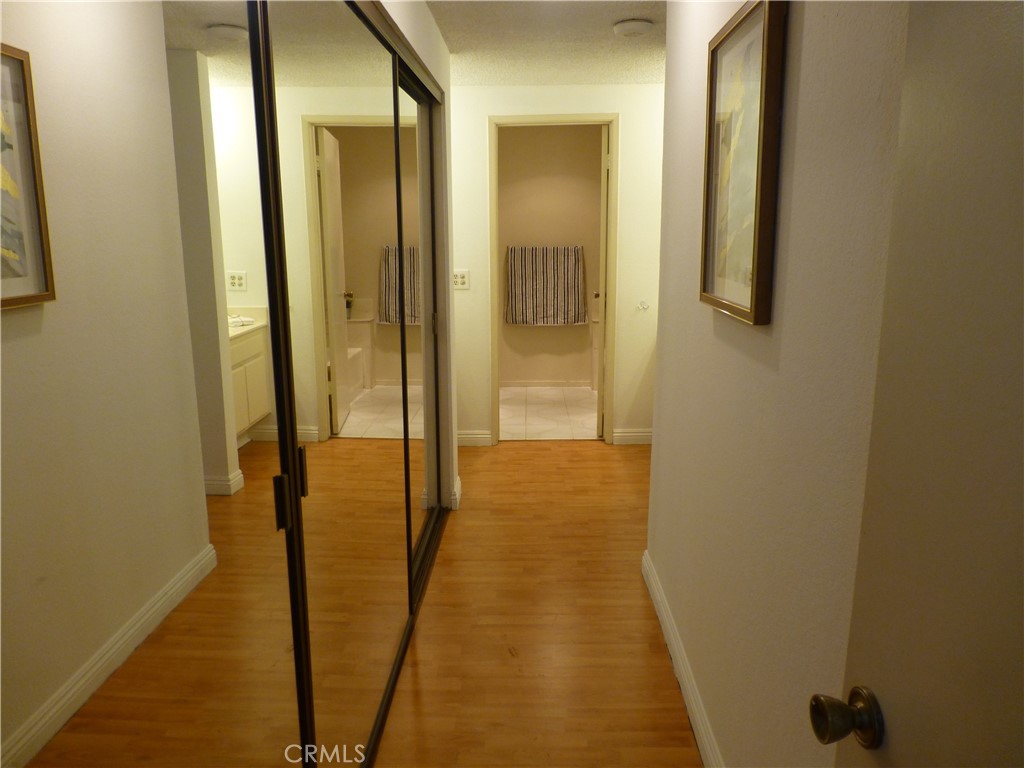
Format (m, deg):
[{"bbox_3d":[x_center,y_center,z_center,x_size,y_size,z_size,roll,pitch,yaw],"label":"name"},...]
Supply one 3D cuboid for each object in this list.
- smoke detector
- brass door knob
[{"bbox_3d":[0.537,-1.563,3.135,0.172,0.042,0.172,0,11,2],"label":"smoke detector"},{"bbox_3d":[0.334,0.334,0.715,0.056,0.064,0.064,-1,11,-2],"label":"brass door knob"}]

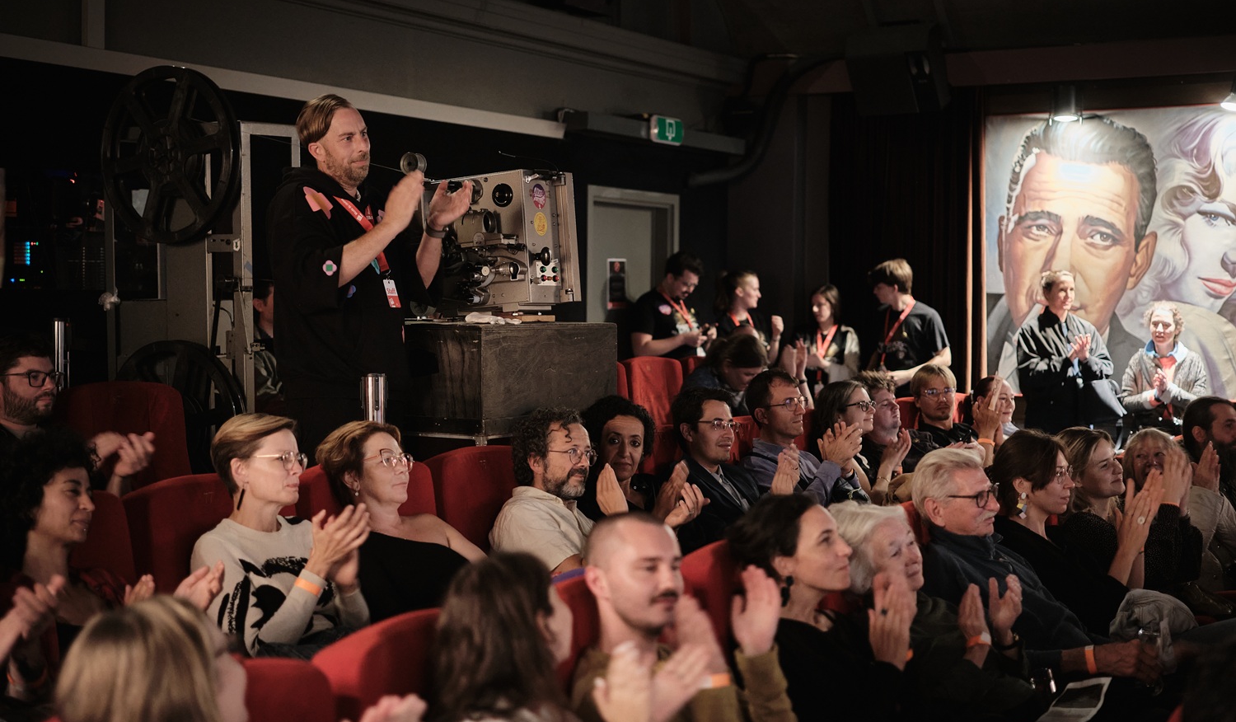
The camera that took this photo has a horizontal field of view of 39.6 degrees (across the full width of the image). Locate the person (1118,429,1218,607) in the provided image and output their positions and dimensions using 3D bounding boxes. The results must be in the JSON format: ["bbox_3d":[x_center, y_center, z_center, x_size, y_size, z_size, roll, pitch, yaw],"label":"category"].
[{"bbox_3d":[2.026,0.843,6.007,0.550,1.190,0.750,-2,3,-41],"label":"person"}]

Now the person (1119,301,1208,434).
[{"bbox_3d":[3.021,0.464,9.498,0.490,1.580,0.350,0,2,9],"label":"person"}]

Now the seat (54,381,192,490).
[{"bbox_3d":[-1.369,0.565,5.171,0.620,1.000,0.550,1,2,32],"label":"seat"}]

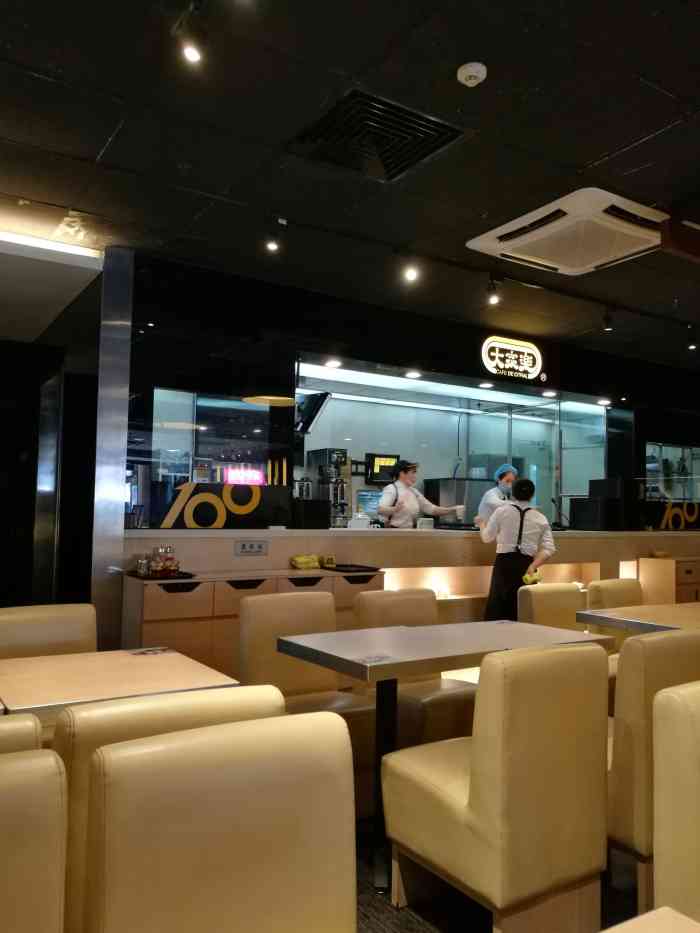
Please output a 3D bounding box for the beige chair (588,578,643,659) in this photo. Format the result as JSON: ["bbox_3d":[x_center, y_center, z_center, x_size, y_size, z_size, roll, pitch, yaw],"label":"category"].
[{"bbox_3d":[1.745,1.130,4.236,0.435,0.875,0.540,4,-5,-32],"label":"beige chair"}]

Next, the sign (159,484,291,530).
[{"bbox_3d":[-0.810,0.274,4.854,0.941,0.285,0.040,4,-5,-32],"label":"sign"}]

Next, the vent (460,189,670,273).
[{"bbox_3d":[1.323,-1.319,4.128,0.955,0.060,0.955,4,-5,-32],"label":"vent"}]

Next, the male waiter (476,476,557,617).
[{"bbox_3d":[1.294,0.878,5.692,0.560,1.572,0.420,1,-4,0],"label":"male waiter"}]

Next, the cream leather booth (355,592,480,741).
[{"bbox_3d":[0.351,1.047,3.408,0.435,0.875,0.540,4,-5,-32],"label":"cream leather booth"}]

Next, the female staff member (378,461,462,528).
[{"bbox_3d":[0.599,0.794,6.264,0.580,1.680,0.500,4,-5,-38],"label":"female staff member"}]

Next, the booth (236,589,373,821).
[{"bbox_3d":[-0.164,1.015,3.083,0.435,0.875,0.540,4,-5,-32],"label":"booth"}]

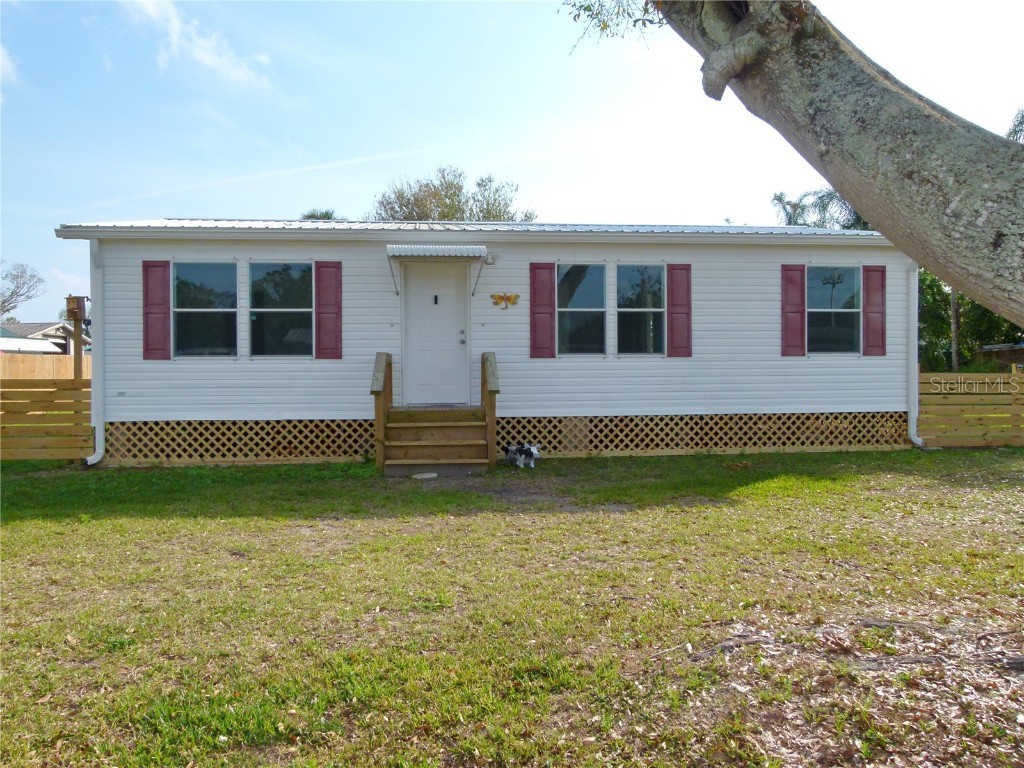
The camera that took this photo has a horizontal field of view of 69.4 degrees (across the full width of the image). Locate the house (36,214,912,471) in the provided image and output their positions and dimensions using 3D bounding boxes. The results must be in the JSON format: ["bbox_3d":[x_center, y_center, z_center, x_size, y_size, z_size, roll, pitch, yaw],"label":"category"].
[{"bbox_3d":[-0.162,-1.093,14.711,12.954,4.266,8.250,0,1,-6],"label":"house"}]

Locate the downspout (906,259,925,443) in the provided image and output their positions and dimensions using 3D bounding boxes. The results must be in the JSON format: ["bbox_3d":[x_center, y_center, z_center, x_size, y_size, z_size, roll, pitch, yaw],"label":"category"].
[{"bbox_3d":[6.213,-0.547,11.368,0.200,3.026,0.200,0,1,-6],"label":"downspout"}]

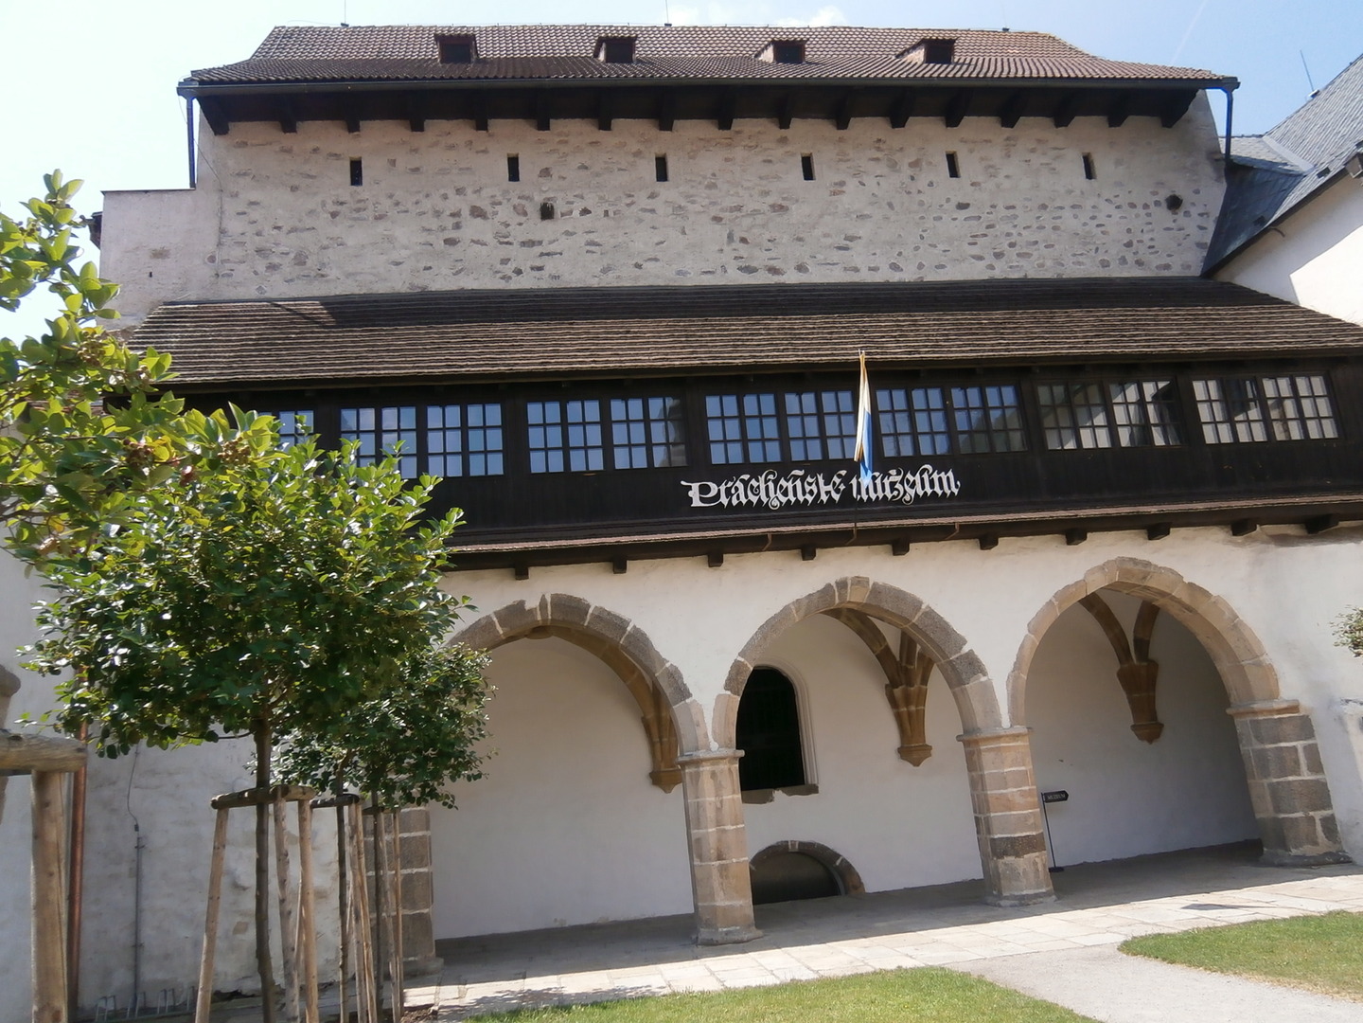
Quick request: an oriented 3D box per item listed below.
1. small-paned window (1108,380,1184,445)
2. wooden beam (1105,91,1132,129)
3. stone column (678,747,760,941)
[{"bbox_3d":[6.809,-1.426,15.005,1.017,0.997,0.080,-3,-13,-9],"label":"small-paned window"},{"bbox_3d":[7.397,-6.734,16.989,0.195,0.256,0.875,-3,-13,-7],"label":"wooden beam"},{"bbox_3d":[0.509,4.087,12.722,0.740,2.229,0.660,-3,-12,-9],"label":"stone column"}]

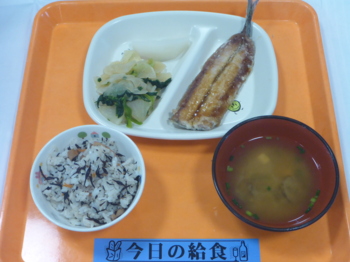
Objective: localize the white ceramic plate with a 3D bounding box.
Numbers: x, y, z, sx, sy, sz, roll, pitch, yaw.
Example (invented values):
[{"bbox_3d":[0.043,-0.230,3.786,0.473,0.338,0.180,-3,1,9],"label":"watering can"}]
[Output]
[{"bbox_3d":[0.006,-0.060,0.577,0.213,0.024,0.170,3,62,1],"label":"white ceramic plate"}]

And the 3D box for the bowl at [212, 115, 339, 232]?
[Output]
[{"bbox_3d":[0.091,0.051,0.495,0.114,0.066,0.114,0,62,0],"label":"bowl"}]

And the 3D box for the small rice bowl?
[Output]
[{"bbox_3d":[-0.080,0.054,0.500,0.106,0.054,0.106,0,62,0],"label":"small rice bowl"}]

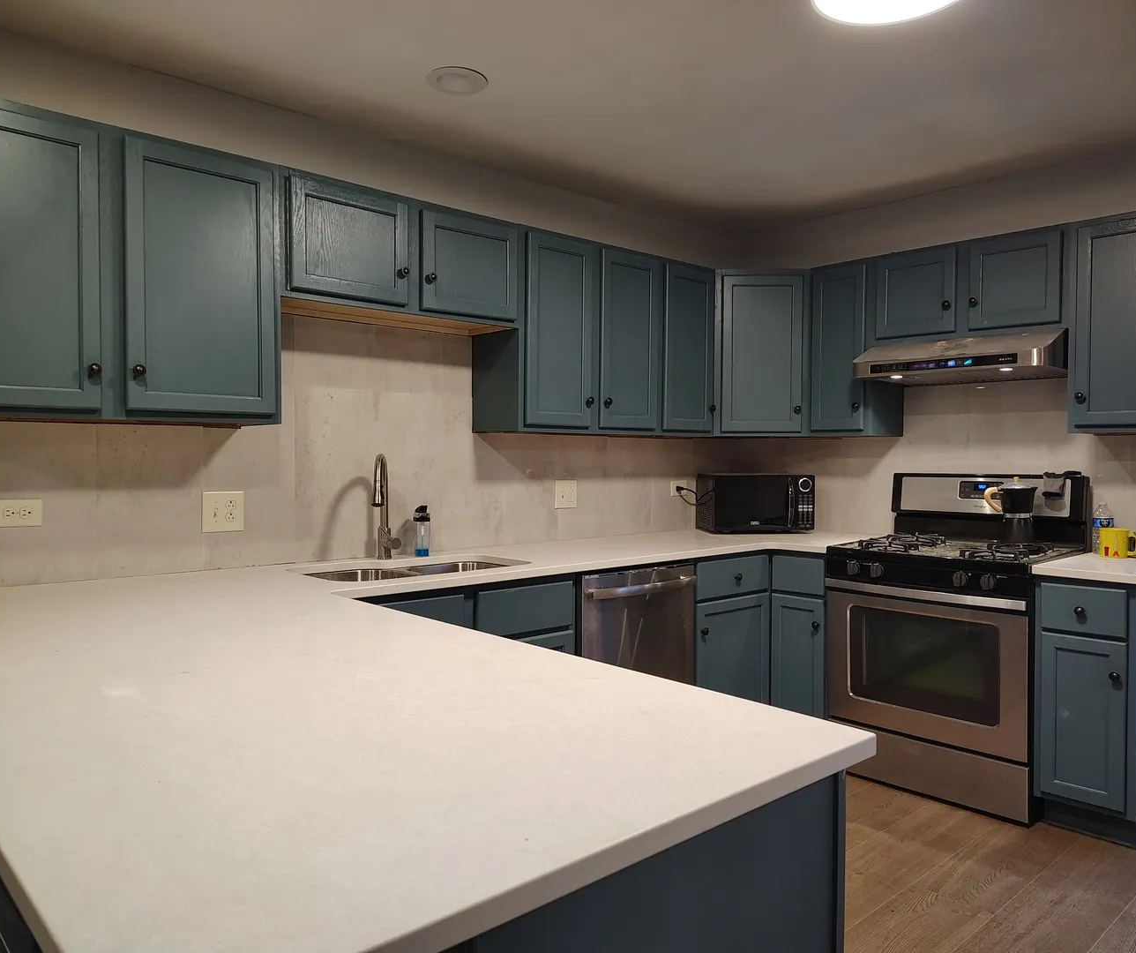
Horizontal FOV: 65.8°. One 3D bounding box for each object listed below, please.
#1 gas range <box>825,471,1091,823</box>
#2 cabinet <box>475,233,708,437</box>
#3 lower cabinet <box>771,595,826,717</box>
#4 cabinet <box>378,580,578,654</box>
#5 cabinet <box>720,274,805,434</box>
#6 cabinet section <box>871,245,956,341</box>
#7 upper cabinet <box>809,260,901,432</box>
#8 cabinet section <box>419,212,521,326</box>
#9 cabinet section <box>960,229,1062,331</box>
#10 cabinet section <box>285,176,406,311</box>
[{"bbox_3d":[1.516,0.600,3.471,0.627,1.189,0.771,-1,2,-43],"label":"gas range"},{"bbox_3d":[0.155,-0.553,3.686,1.147,0.759,0.306,-1,2,-43],"label":"cabinet"},{"bbox_3d":[1.153,0.795,3.855,0.558,0.622,0.269,-1,2,-43],"label":"lower cabinet"},{"bbox_3d":[-0.496,0.769,2.894,0.913,0.865,0.617,-1,2,-43],"label":"cabinet"},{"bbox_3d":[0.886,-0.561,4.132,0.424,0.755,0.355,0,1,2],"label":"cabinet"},{"bbox_3d":[1.549,-0.741,3.713,0.320,0.350,0.350,-1,2,-43],"label":"cabinet section"},{"bbox_3d":[1.295,-0.555,3.950,0.306,0.759,0.301,-1,2,-43],"label":"upper cabinet"},{"bbox_3d":[-0.455,-0.729,3.166,0.435,0.350,0.320,-1,2,-43],"label":"cabinet section"},{"bbox_3d":[1.809,-0.734,3.433,0.320,0.350,0.345,-1,2,-43],"label":"cabinet section"},{"bbox_3d":[-0.787,-0.724,2.857,0.432,0.350,0.320,-1,2,-43],"label":"cabinet section"}]

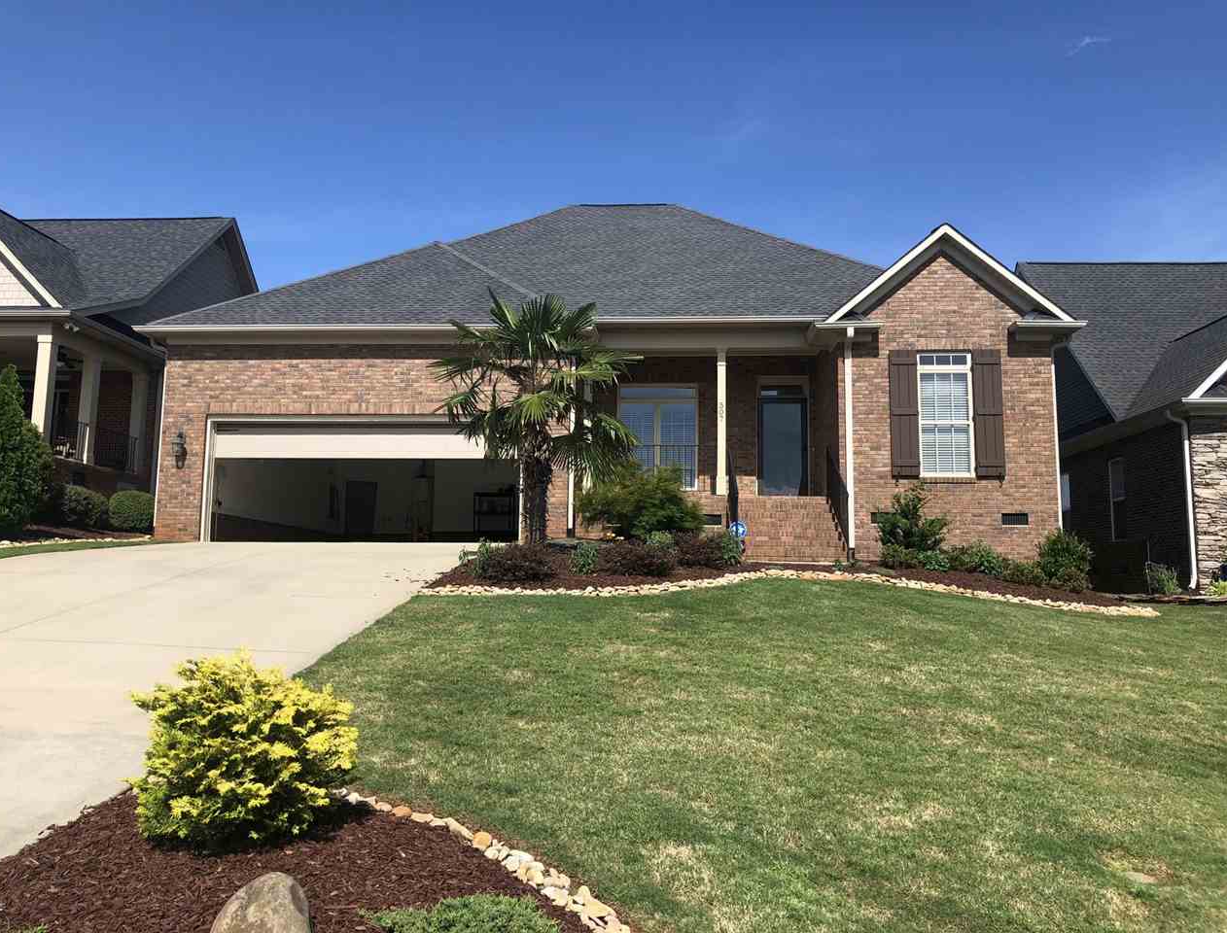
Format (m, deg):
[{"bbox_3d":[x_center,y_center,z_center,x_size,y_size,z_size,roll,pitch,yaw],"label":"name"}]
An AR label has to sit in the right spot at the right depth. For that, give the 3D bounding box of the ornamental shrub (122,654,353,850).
[{"bbox_3d":[-1.606,1.183,4.367,0.928,0.746,0.920,0,-8,4],"label":"ornamental shrub"}]

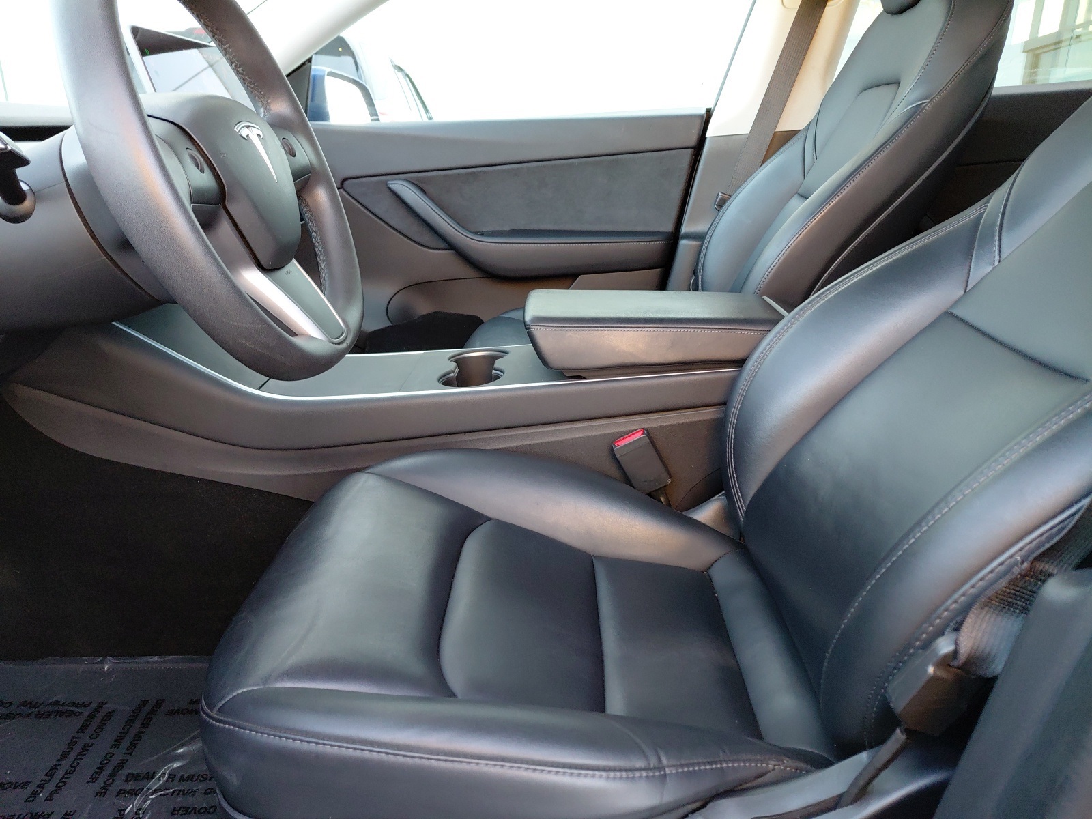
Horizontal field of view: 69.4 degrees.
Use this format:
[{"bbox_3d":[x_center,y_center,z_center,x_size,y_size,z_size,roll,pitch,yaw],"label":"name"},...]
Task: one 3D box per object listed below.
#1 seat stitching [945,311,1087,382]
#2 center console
[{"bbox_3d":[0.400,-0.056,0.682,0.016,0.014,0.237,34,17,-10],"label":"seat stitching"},{"bbox_3d":[-0.150,-0.022,1.095,1.020,0.265,0.250,0,20,2],"label":"center console"}]

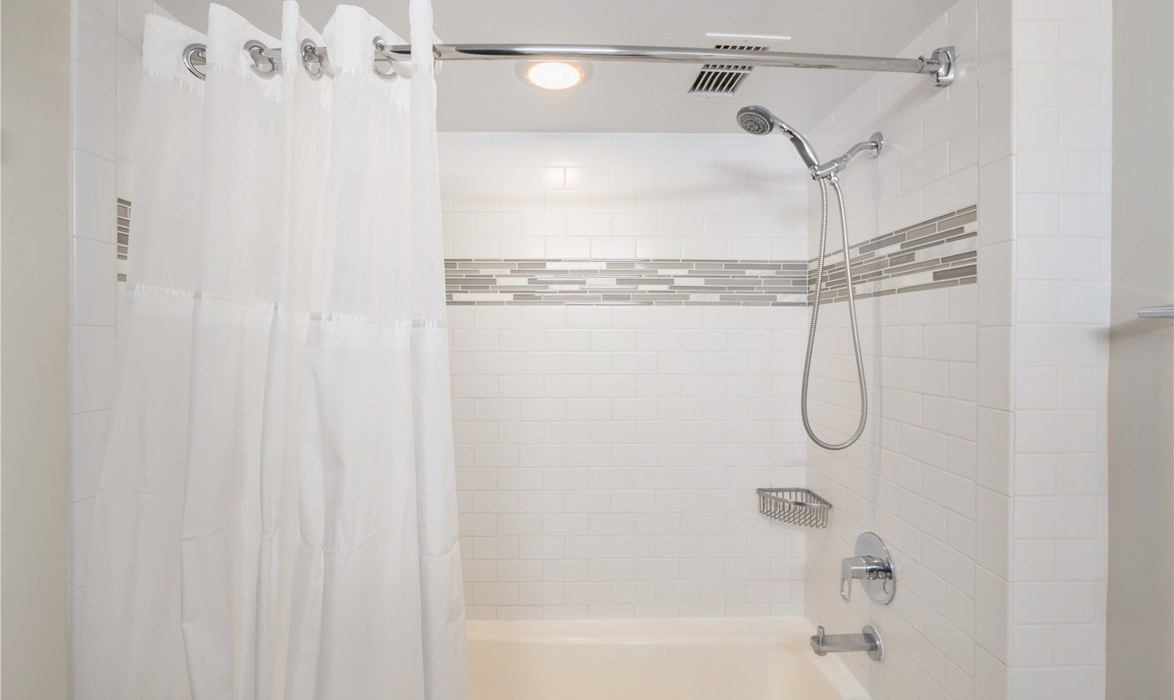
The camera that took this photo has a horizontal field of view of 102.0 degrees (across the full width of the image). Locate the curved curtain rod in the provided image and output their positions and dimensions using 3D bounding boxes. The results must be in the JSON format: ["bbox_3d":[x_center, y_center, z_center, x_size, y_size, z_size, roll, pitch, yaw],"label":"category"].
[{"bbox_3d":[-0.063,-0.574,0.929,1.625,0.090,0.180,0,1,-1],"label":"curved curtain rod"}]

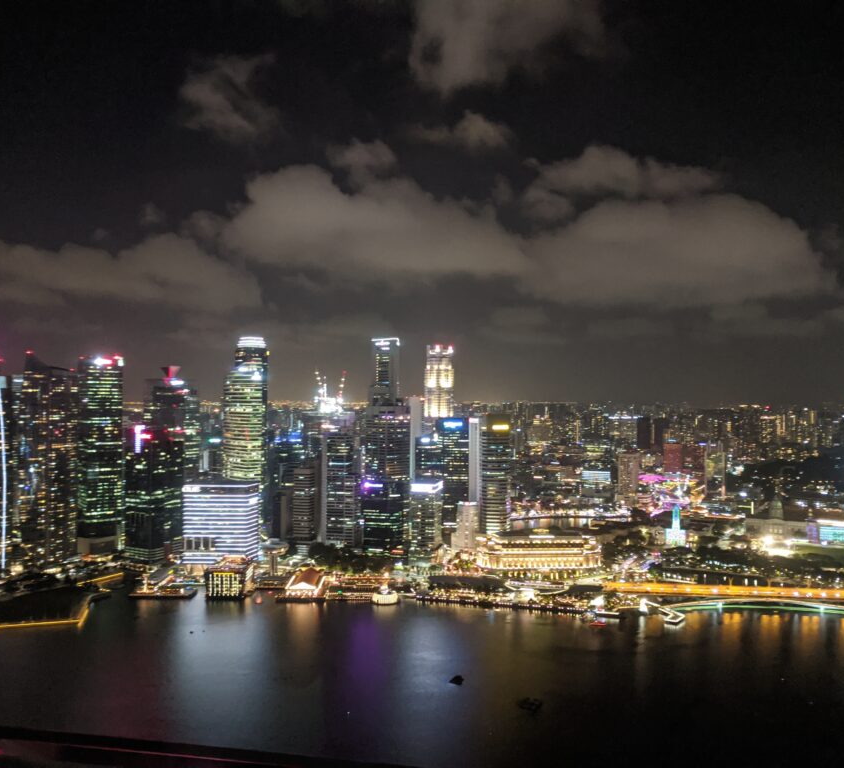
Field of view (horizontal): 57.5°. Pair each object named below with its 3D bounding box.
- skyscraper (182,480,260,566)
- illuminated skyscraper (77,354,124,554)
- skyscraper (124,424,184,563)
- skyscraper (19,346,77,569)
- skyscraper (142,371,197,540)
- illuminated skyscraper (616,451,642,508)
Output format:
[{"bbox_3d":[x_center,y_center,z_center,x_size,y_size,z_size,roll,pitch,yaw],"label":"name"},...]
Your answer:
[{"bbox_3d":[-220.290,158.830,849.530,71.000,96.000,48.000,0,-1,2],"label":"skyscraper"},{"bbox_3d":[-403.030,87.170,963.710,50.000,243.000,42.000,0,-1,-26],"label":"illuminated skyscraper"},{"bbox_3d":[-323.880,137.500,928.090,38.000,152.000,58.000,0,-1,15],"label":"skyscraper"},{"bbox_3d":[-422.840,87.160,870.700,58.000,240.000,34.000,0,-1,-22],"label":"skyscraper"},{"bbox_3d":[-381.570,94.250,1164.740,55.000,245.000,54.000,0,-1,20],"label":"skyscraper"},{"bbox_3d":[370.450,172.530,1372.660,42.000,97.000,30.000,0,-1,15],"label":"illuminated skyscraper"}]

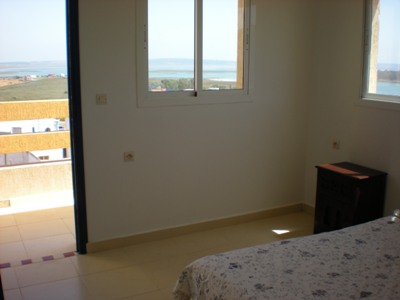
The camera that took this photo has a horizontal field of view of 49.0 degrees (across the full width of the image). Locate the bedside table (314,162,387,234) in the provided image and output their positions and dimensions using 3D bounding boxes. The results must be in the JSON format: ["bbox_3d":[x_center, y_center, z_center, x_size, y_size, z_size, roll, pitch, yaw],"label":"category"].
[{"bbox_3d":[1.267,0.474,3.740,0.357,0.622,0.478,-6,13,-28],"label":"bedside table"}]

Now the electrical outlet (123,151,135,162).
[{"bbox_3d":[-0.561,0.055,3.492,0.081,0.081,0.012,-6,13,-28],"label":"electrical outlet"}]

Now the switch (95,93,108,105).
[{"bbox_3d":[-0.738,-0.380,3.299,0.081,0.081,0.012,-6,13,-28],"label":"switch"}]

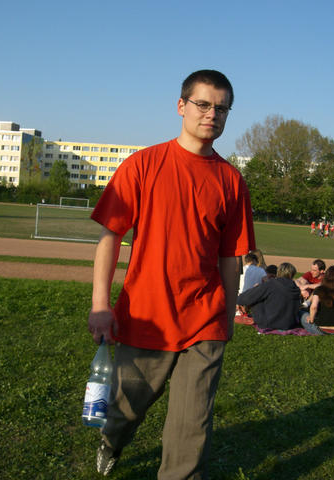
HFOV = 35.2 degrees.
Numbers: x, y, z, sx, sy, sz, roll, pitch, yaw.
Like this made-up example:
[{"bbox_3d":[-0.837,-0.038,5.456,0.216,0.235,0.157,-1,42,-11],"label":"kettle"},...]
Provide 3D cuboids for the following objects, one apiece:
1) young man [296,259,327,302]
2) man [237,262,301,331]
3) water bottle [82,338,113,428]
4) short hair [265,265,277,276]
[{"bbox_3d":[2.030,0.668,7.300,0.600,0.780,0.750,7,5,33],"label":"young man"},{"bbox_3d":[1.277,0.635,6.500,0.660,0.770,0.740,3,5,-19],"label":"man"},{"bbox_3d":[-0.227,0.475,1.780,0.083,0.310,0.083,6,-7,0],"label":"water bottle"},{"bbox_3d":[1.470,0.428,7.400,0.170,0.170,0.200,6,5,24],"label":"short hair"}]

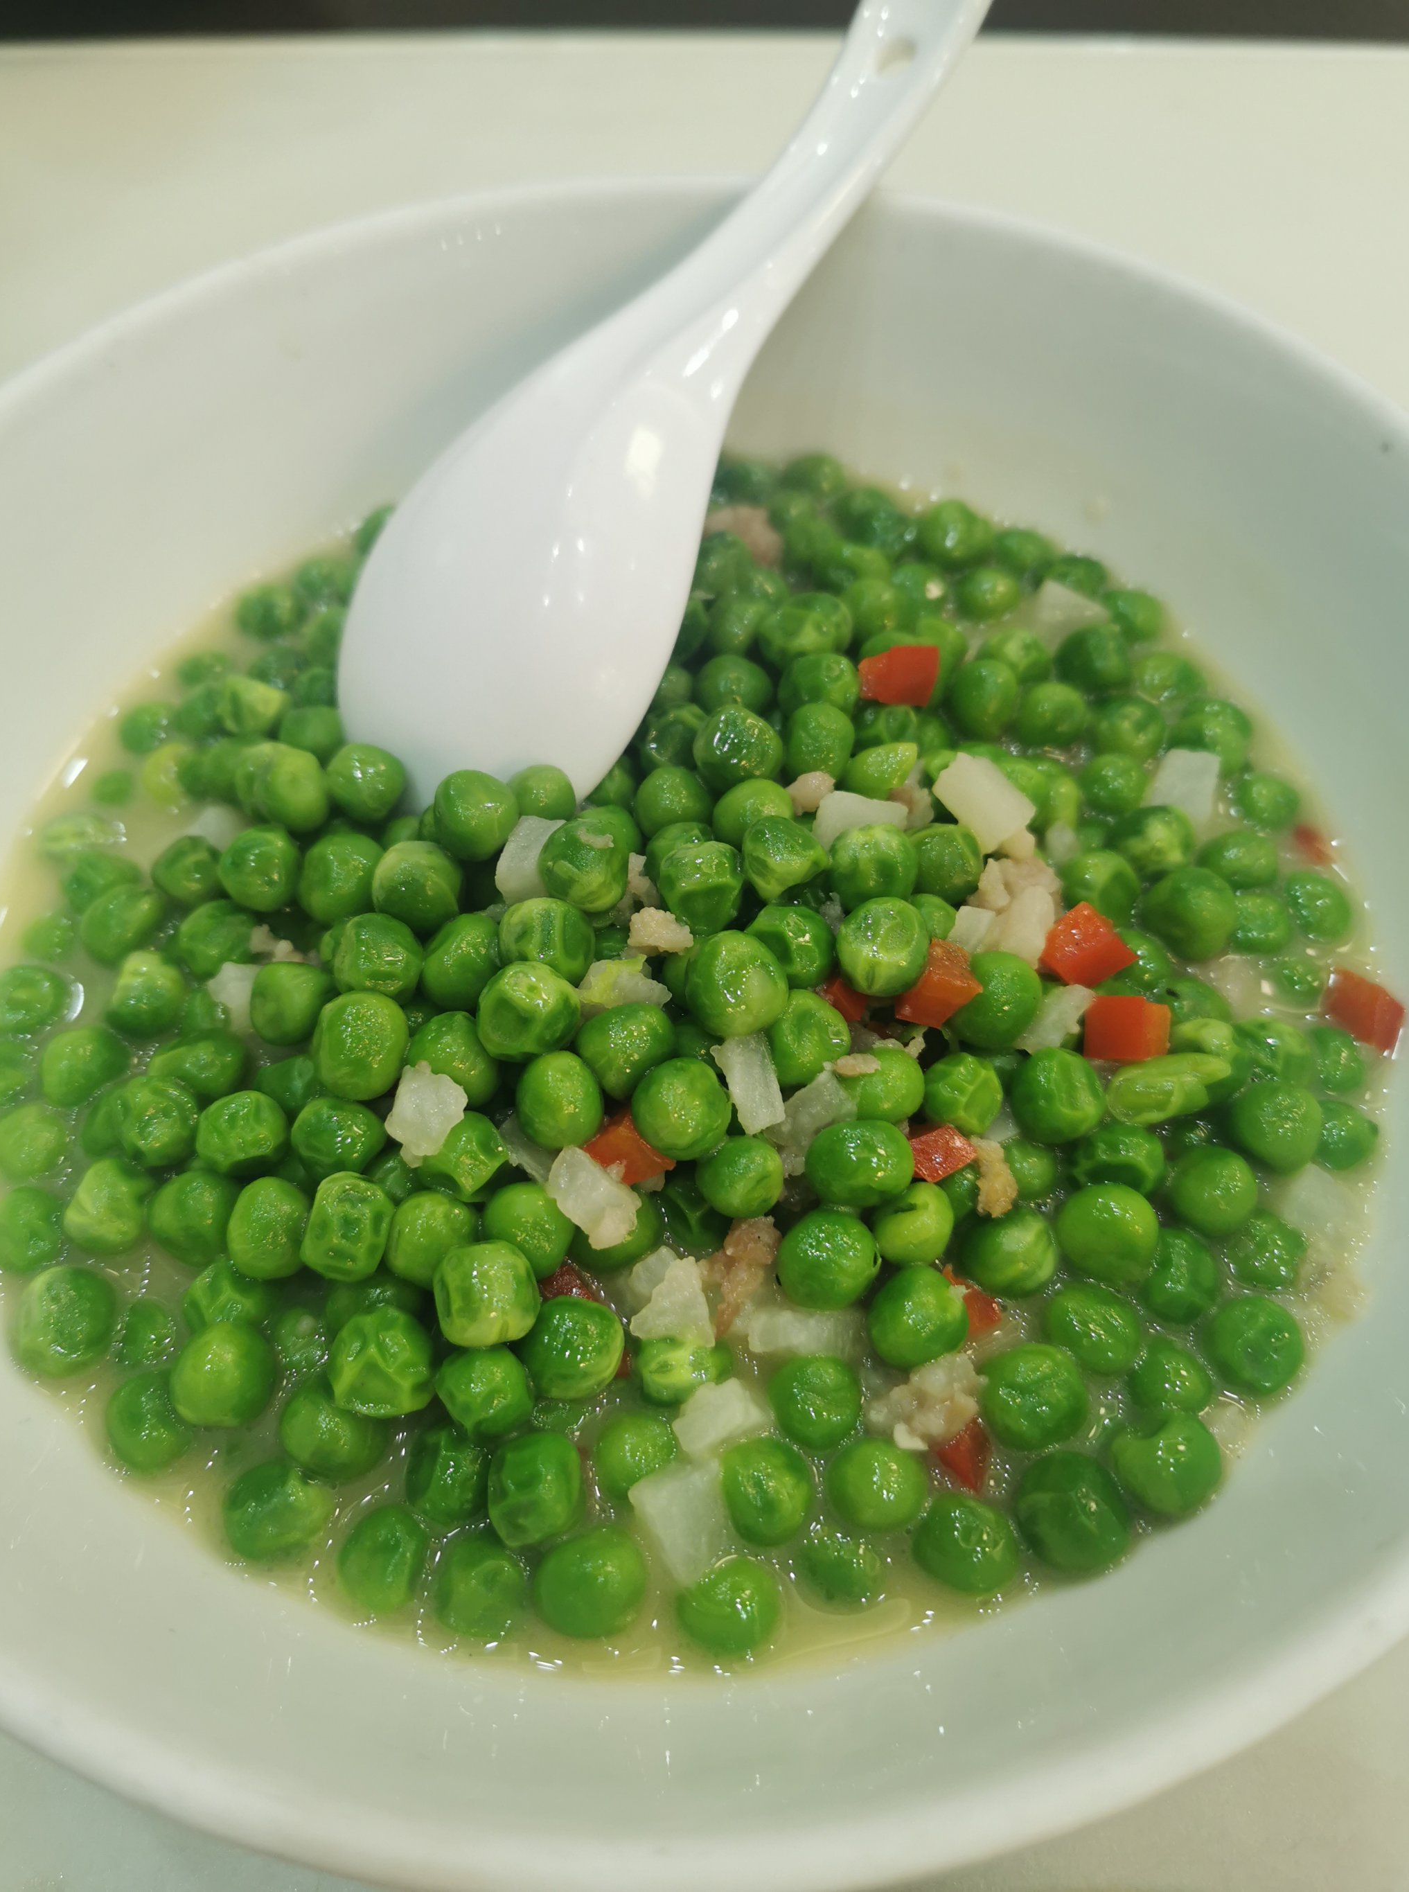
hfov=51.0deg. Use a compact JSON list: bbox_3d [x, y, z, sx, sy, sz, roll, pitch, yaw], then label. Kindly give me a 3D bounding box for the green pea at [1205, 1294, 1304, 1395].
[{"bbox_3d":[0.054,0.039,0.145,0.009,0.009,0.009,0,58,0],"label":"green pea"}]

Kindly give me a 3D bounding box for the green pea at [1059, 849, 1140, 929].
[{"bbox_3d":[0.043,-0.006,0.161,0.009,0.009,0.009,0,58,0],"label":"green pea"}]

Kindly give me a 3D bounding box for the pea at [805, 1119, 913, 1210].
[{"bbox_3d":[0.014,0.020,0.136,0.010,0.009,0.009,-1,58,0],"label":"pea"}]

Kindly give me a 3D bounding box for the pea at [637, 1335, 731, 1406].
[{"bbox_3d":[-0.002,0.040,0.142,0.009,0.009,0.009,-2,58,0],"label":"pea"}]

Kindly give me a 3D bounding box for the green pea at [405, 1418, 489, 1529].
[{"bbox_3d":[-0.023,0.047,0.132,0.008,0.008,0.009,0,58,0],"label":"green pea"}]

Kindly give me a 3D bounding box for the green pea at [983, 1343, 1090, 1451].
[{"bbox_3d":[0.031,0.042,0.139,0.010,0.010,0.010,-1,58,0],"label":"green pea"}]

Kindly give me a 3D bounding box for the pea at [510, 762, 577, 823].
[{"bbox_3d":[-0.019,-0.017,0.170,0.008,0.008,0.008,0,58,0],"label":"pea"}]

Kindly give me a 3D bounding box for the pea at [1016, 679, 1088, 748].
[{"bbox_3d":[0.041,-0.028,0.175,0.009,0.008,0.009,0,58,0],"label":"pea"}]

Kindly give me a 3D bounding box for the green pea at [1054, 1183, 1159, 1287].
[{"bbox_3d":[0.040,0.029,0.146,0.010,0.010,0.010,-1,58,0],"label":"green pea"}]

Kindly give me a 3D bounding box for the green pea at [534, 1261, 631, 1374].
[{"bbox_3d":[-0.012,0.038,0.141,0.010,0.009,0.010,0,58,0],"label":"green pea"}]

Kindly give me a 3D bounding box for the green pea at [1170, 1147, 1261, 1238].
[{"bbox_3d":[0.050,0.024,0.145,0.009,0.009,0.009,-1,58,0],"label":"green pea"}]

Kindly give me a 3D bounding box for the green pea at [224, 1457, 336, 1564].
[{"bbox_3d":[-0.040,0.052,0.137,0.010,0.009,0.009,-1,58,0],"label":"green pea"}]

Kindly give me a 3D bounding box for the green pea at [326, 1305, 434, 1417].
[{"bbox_3d":[-0.030,0.039,0.139,0.010,0.010,0.010,0,58,0],"label":"green pea"}]

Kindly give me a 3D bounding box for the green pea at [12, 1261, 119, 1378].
[{"bbox_3d":[-0.063,0.037,0.146,0.010,0.011,0.011,-2,58,0],"label":"green pea"}]

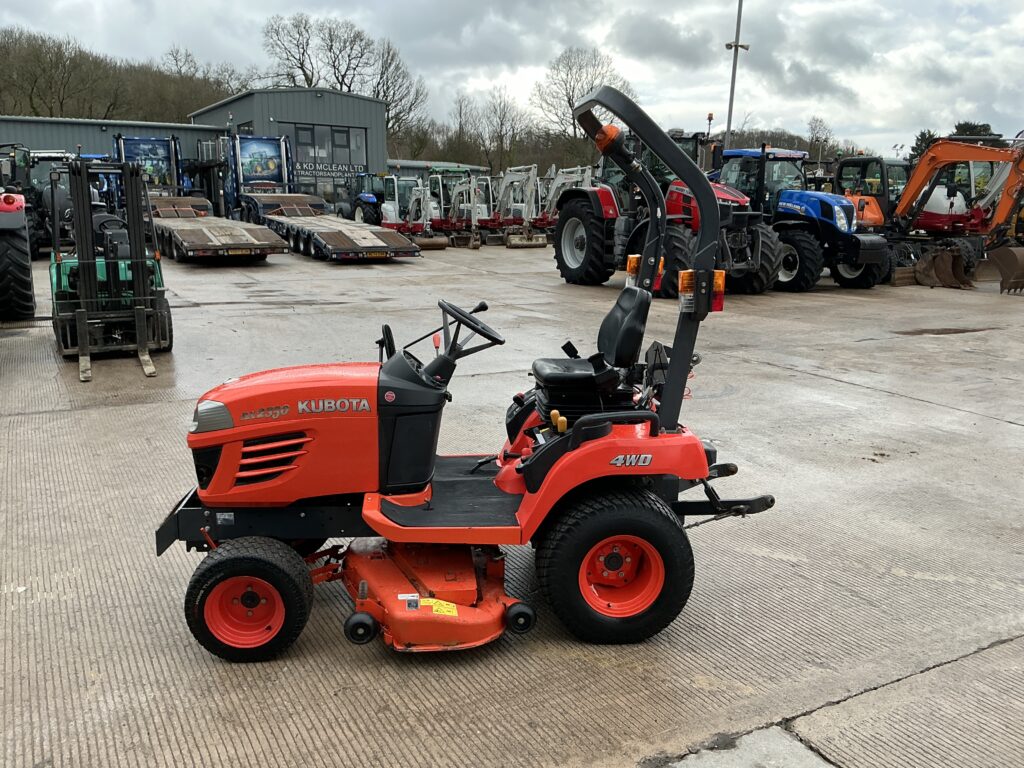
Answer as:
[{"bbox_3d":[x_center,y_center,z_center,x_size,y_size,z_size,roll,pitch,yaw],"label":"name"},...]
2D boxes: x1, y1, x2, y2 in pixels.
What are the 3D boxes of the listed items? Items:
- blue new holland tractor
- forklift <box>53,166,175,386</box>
[{"bbox_3d":[6.331,-3.911,19.580,2.480,3.100,5.150,-5,14,-28],"label":"blue new holland tractor"},{"bbox_3d":[-4.370,-1.412,8.806,1.180,2.100,3.600,-5,14,-28],"label":"forklift"}]

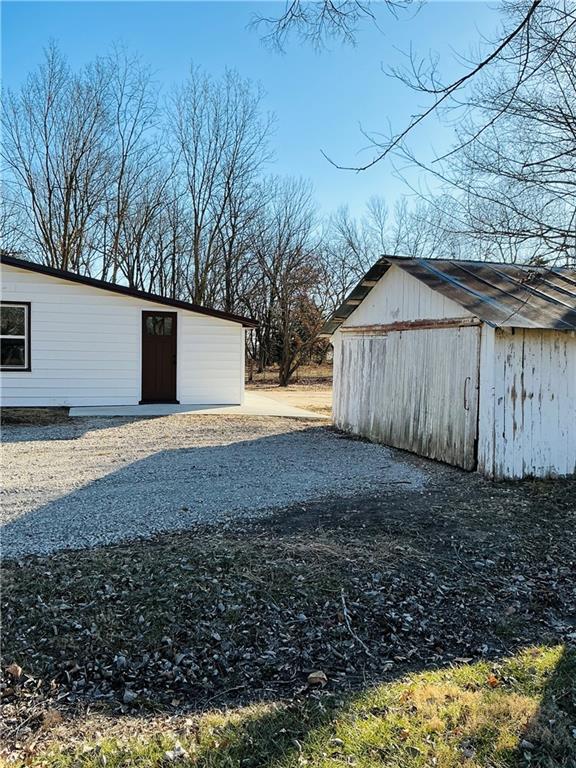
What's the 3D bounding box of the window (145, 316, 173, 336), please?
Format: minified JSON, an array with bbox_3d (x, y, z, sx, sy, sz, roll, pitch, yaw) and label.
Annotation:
[{"bbox_3d":[-2.924,-1.310,14.100,0.600,0.440,0.050,0,1,-18],"label":"window"}]

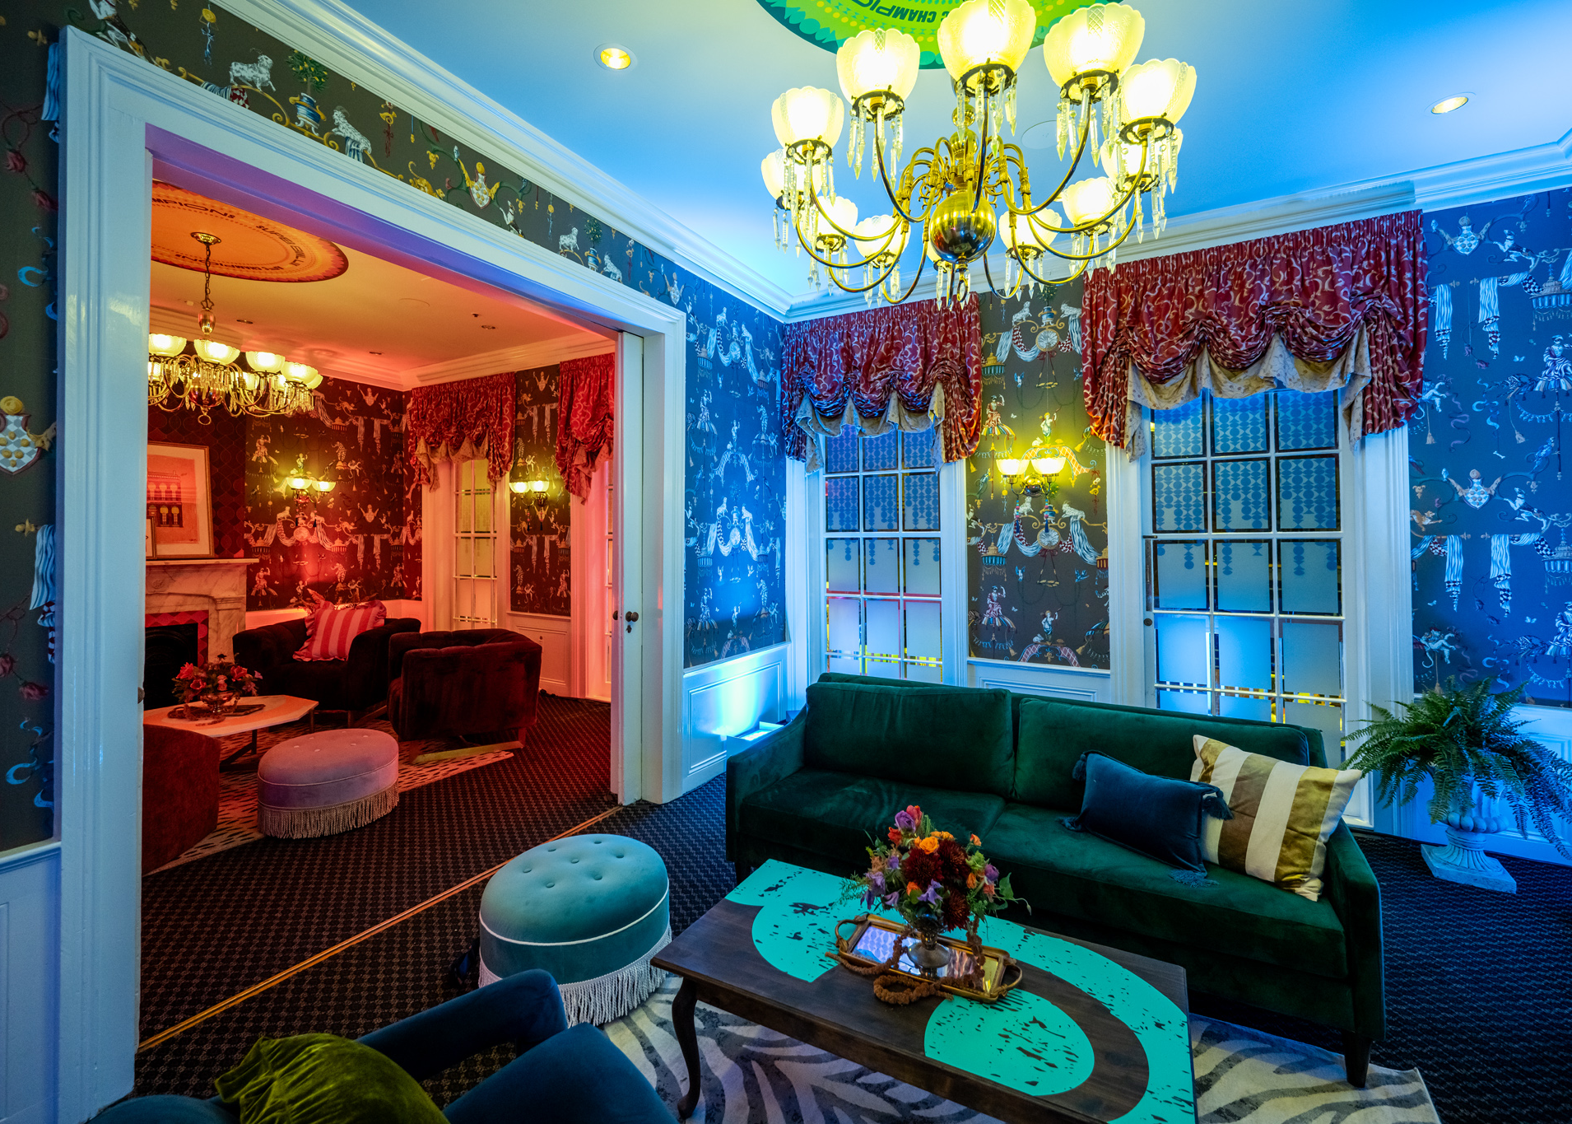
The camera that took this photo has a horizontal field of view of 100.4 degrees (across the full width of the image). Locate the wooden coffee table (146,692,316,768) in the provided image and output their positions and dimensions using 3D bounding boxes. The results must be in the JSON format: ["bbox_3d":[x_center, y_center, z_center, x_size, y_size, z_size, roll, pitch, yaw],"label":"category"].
[{"bbox_3d":[-3.673,1.186,4.193,1.085,0.388,1.085,0,1,-23],"label":"wooden coffee table"}]

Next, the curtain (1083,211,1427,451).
[{"bbox_3d":[2.420,-1.166,3.537,1.479,1.046,0.167,1,2,30],"label":"curtain"}]

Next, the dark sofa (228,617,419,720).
[{"bbox_3d":[-3.905,0.928,5.627,0.914,0.791,0.914,0,1,-5],"label":"dark sofa"}]

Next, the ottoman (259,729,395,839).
[{"bbox_3d":[-2.499,1.187,3.603,0.623,0.433,0.623,1,2,30],"label":"ottoman"}]

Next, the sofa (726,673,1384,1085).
[{"bbox_3d":[0.902,1.032,2.683,2.128,0.780,0.904,1,2,30],"label":"sofa"}]

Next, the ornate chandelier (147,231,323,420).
[{"bbox_3d":[-3.464,-1.392,3.906,1.110,1.094,1.110,1,2,30],"label":"ornate chandelier"}]

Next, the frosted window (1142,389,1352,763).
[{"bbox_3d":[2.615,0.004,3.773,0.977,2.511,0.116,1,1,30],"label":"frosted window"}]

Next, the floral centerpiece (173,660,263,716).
[{"bbox_3d":[-3.641,0.791,4.195,0.426,0.372,0.426,1,2,30],"label":"floral centerpiece"}]

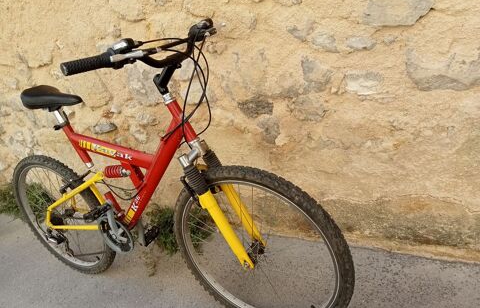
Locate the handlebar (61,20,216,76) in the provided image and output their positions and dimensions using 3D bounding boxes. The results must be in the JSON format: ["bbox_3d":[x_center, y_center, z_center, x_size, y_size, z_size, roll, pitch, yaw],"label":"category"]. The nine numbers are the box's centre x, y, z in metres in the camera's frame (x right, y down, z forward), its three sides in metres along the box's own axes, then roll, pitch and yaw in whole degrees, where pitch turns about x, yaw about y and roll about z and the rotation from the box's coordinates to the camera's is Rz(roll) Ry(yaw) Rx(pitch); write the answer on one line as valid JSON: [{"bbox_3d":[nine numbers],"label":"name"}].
[{"bbox_3d":[-0.219,-0.305,1.117,0.145,0.110,0.590,2,27,32],"label":"handlebar"}]

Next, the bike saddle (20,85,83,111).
[{"bbox_3d":[-0.709,-0.219,1.483,0.280,0.080,0.150,7,30,30],"label":"bike saddle"}]

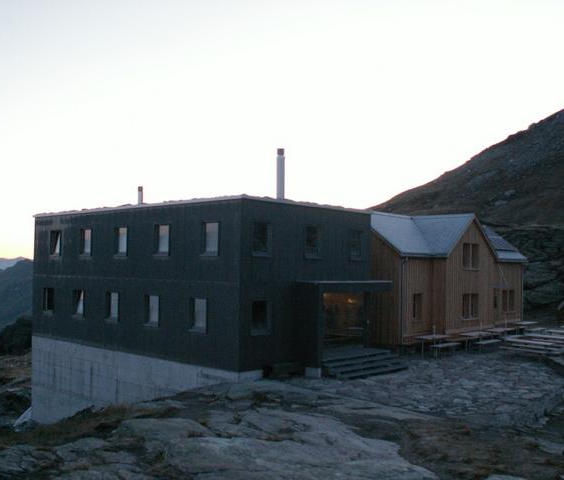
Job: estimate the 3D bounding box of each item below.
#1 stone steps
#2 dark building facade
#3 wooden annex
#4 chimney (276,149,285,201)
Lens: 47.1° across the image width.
[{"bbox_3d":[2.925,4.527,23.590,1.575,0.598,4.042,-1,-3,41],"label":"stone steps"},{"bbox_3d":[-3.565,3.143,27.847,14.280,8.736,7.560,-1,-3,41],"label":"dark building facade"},{"bbox_3d":[7.367,1.612,31.783,5.723,5.523,12.737,-1,-3,41],"label":"wooden annex"},{"bbox_3d":[-0.029,-2.350,24.139,0.231,2.100,0.231,-1,-3,41],"label":"chimney"}]

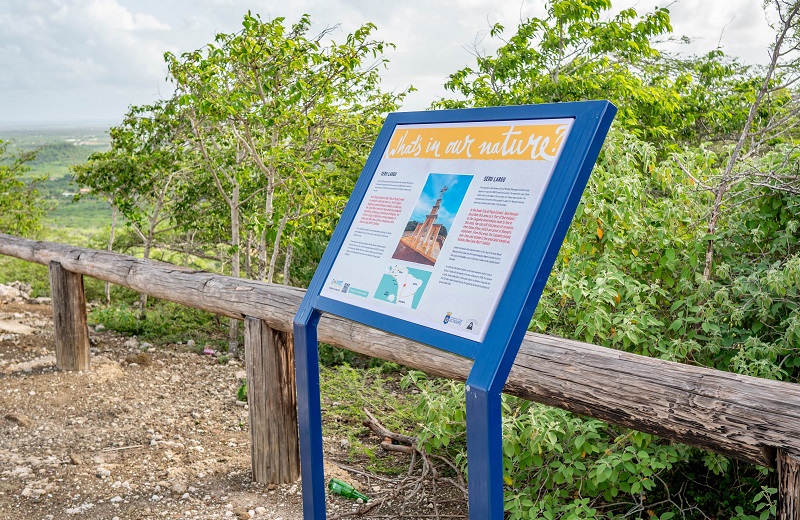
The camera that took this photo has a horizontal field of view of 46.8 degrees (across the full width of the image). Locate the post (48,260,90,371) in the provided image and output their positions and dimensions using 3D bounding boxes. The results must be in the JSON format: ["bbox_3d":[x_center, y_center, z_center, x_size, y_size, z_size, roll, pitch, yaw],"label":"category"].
[{"bbox_3d":[-2.108,0.340,5.877,0.199,0.692,0.199,-9,12,-39],"label":"post"}]

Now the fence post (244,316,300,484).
[{"bbox_3d":[-0.566,0.591,4.065,0.213,0.739,0.213,-2,9,0],"label":"fence post"}]

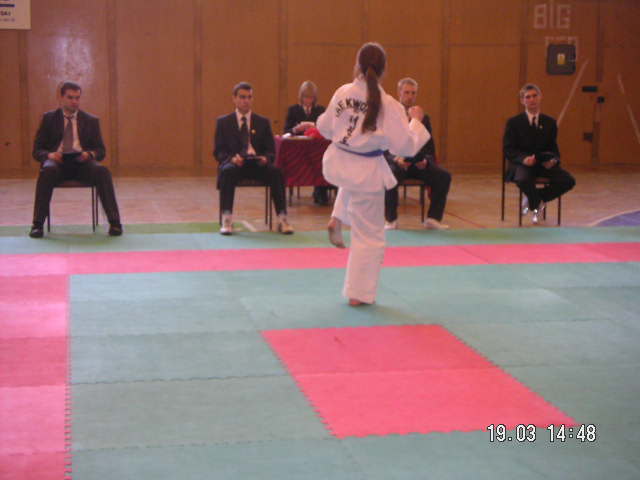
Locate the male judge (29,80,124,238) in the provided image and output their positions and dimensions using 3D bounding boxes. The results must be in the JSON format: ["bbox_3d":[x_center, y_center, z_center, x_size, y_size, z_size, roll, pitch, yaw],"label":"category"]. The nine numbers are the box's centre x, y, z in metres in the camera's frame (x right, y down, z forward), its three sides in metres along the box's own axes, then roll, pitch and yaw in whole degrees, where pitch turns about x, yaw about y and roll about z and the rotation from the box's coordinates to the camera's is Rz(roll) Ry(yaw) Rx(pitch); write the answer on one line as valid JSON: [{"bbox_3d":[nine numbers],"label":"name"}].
[{"bbox_3d":[-2.110,-0.711,10.345,0.770,1.290,0.760,-1,8,-12],"label":"male judge"}]

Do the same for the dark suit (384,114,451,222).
[{"bbox_3d":[0.835,-0.678,11.047,0.660,0.990,0.600,-1,8,-12],"label":"dark suit"}]

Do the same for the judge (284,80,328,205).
[{"bbox_3d":[-0.094,-1.059,12.892,0.540,1.290,0.720,-1,8,-12],"label":"judge"}]

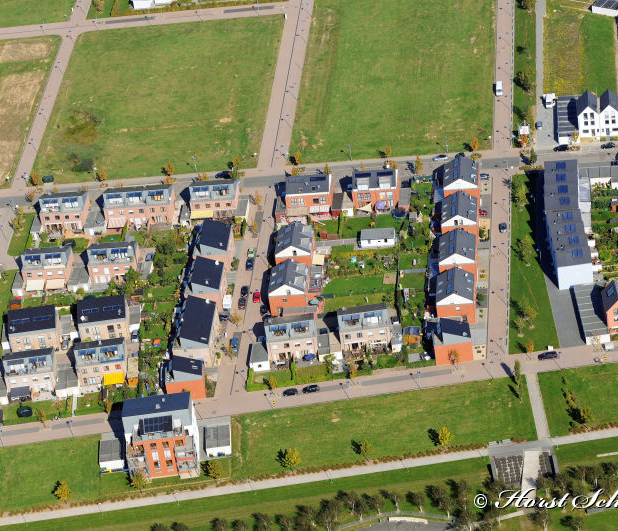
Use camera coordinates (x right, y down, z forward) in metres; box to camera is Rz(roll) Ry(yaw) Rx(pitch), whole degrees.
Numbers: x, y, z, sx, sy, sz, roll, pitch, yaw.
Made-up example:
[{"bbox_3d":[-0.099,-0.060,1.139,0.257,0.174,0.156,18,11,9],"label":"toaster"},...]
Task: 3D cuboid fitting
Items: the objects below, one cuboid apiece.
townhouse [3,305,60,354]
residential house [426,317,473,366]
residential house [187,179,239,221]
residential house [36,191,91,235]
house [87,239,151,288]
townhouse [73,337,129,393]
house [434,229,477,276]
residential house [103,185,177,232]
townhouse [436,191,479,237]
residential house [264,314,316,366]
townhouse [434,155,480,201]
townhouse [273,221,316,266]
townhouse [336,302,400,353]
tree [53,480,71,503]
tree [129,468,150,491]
[{"bbox_3d":[-73.864,16.318,627.726,12.730,9.420,9.820,-7,34,4],"label":"townhouse"},{"bbox_3d":[36.775,19.043,596.782,9.700,10.000,6.570,-8,34,3],"label":"residential house"},{"bbox_3d":[-27.050,-19.840,668.870,12.870,9.560,9.970,-4,35,8],"label":"residential house"},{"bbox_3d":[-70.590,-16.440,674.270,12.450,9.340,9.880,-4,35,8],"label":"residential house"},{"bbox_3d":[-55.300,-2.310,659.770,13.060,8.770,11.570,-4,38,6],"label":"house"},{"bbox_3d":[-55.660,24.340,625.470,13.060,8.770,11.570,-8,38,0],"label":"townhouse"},{"bbox_3d":[41.030,-2.620,640.860,9.840,10.210,11.700,-3,38,7],"label":"house"},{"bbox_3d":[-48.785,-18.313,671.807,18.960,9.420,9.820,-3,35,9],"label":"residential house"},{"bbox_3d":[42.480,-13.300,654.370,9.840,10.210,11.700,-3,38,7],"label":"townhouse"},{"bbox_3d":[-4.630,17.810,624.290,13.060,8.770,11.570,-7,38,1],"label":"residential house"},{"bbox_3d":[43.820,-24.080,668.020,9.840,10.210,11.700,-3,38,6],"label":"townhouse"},{"bbox_3d":[-3.530,-4.800,641.990,9.640,9.060,11.650,-3,35,9],"label":"townhouse"},{"bbox_3d":[14.500,15.230,608.730,12.870,9.010,9.920,-7,34,3],"label":"townhouse"},{"bbox_3d":[-59.990,55.813,569.765,3.730,6.620,3.730,-7,34,3],"label":"tree"},{"bbox_3d":[-41.418,53.198,569.150,4.410,6.570,4.410,-7,34,3],"label":"tree"}]

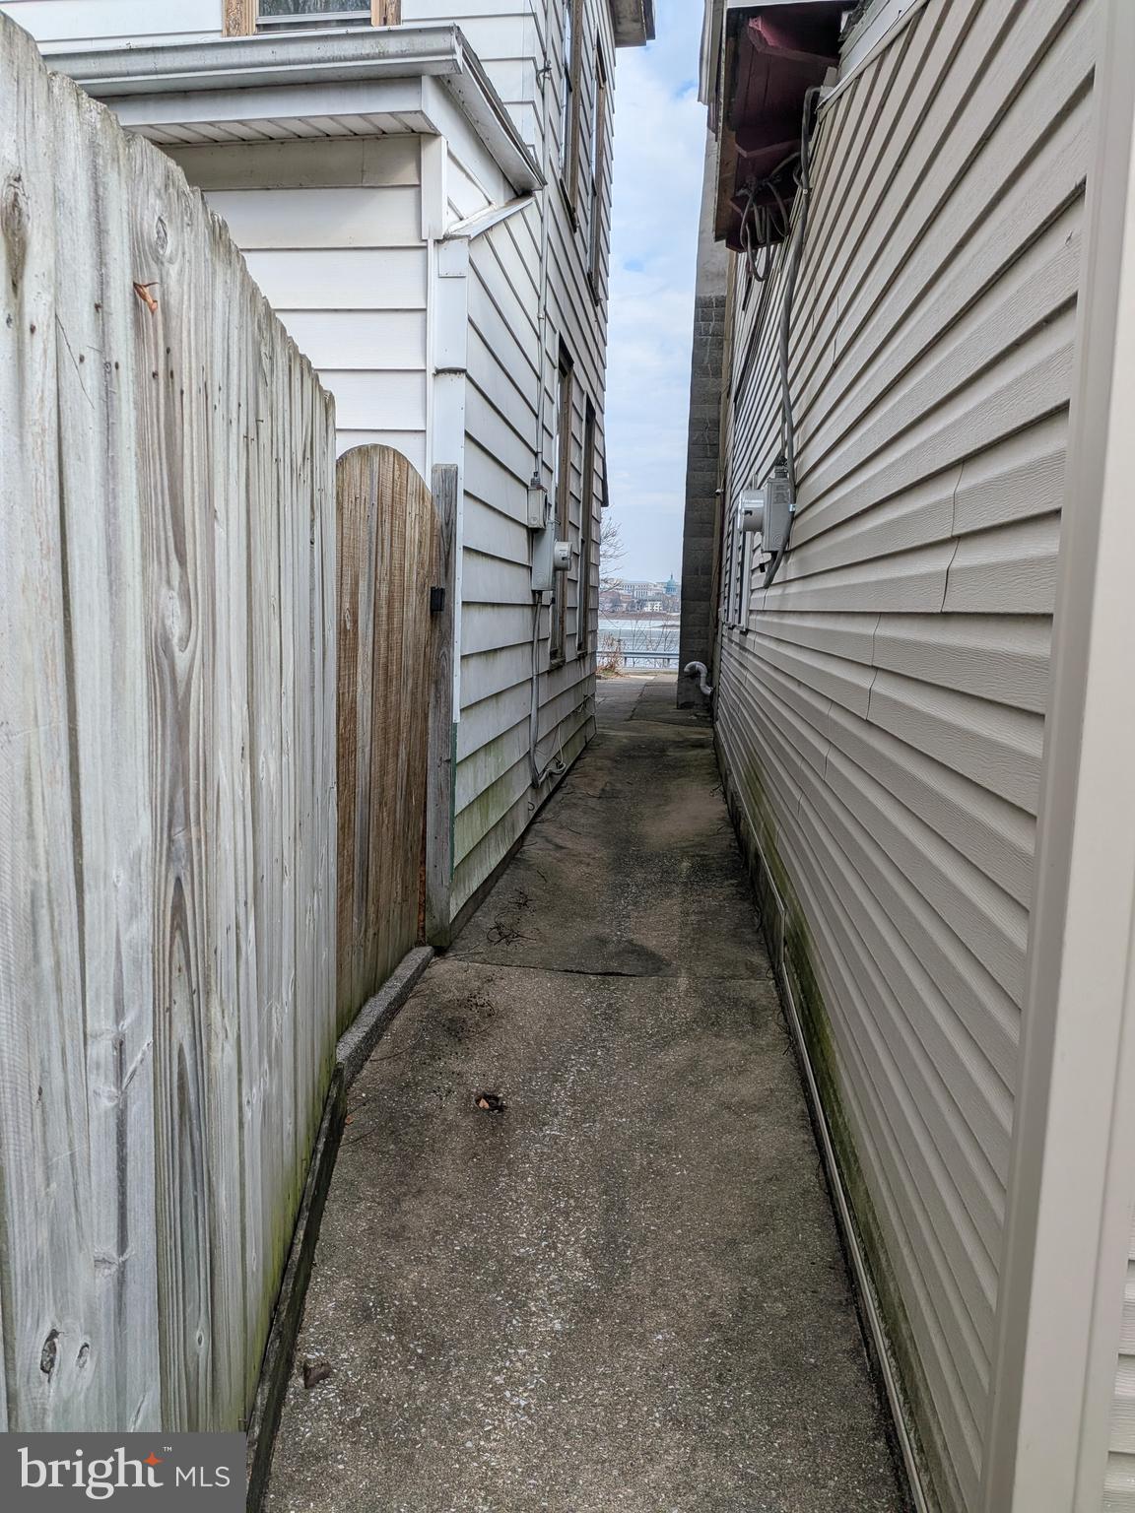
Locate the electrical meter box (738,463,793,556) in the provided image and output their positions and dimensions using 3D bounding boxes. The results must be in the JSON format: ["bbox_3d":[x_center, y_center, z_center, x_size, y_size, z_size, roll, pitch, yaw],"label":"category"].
[{"bbox_3d":[0.833,-1.018,4.393,0.187,0.338,0.205,2,8,6],"label":"electrical meter box"}]

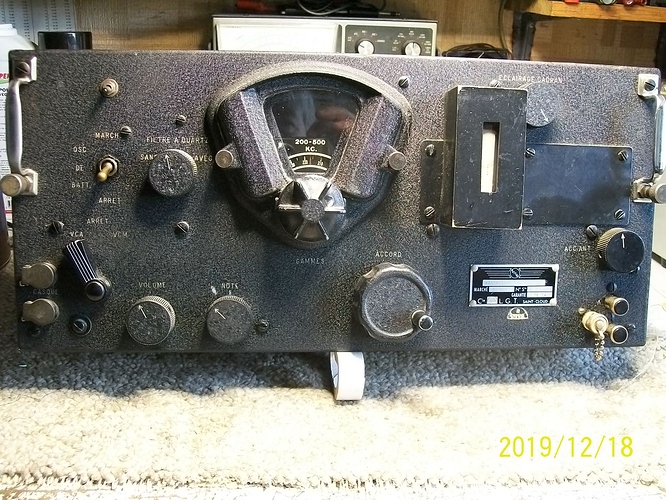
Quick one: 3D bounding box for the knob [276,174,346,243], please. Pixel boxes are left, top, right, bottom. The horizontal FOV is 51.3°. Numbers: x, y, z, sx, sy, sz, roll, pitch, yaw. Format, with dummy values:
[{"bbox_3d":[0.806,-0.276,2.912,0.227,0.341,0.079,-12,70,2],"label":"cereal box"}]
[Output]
[{"bbox_3d":[-0.015,-0.029,0.490,0.046,0.046,0.026,0,6,-5],"label":"knob"}]

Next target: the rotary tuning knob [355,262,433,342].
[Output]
[{"bbox_3d":[0.045,0.038,0.489,0.056,0.056,0.035,0,6,-5],"label":"rotary tuning knob"}]

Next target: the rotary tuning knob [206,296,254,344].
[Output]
[{"bbox_3d":[-0.073,0.050,0.491,0.033,0.033,0.013,0,6,-5],"label":"rotary tuning knob"}]

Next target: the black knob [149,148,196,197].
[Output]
[{"bbox_3d":[-0.110,-0.052,0.478,0.033,0.033,0.013,0,6,-5],"label":"black knob"}]

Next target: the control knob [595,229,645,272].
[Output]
[{"bbox_3d":[0.211,0.001,0.509,0.033,0.033,0.013,0,6,-5],"label":"control knob"}]

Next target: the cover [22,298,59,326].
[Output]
[{"bbox_3d":[-0.210,0.045,0.500,0.022,0.018,0.010,0,6,-5],"label":"cover"}]

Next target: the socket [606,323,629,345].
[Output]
[{"bbox_3d":[0.207,0.061,0.511,0.013,0.013,0.021,0,6,-5],"label":"socket"}]

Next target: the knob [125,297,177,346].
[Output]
[{"bbox_3d":[-0.128,0.050,0.487,0.033,0.033,0.013,0,6,-5],"label":"knob"}]

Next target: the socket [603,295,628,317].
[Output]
[{"bbox_3d":[0.207,0.040,0.509,0.013,0.013,0.021,0,6,-5],"label":"socket"}]

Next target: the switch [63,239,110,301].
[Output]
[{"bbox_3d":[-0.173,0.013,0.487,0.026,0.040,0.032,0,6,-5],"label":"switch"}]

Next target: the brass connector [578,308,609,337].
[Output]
[{"bbox_3d":[0.200,0.056,0.531,0.013,0.015,0.020,0,6,-5],"label":"brass connector"}]

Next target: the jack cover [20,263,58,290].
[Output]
[{"bbox_3d":[-0.211,0.018,0.497,0.022,0.018,0.010,0,6,-5],"label":"jack cover"}]

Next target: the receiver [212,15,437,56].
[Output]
[{"bbox_3d":[-0.016,-0.256,0.998,0.302,0.127,0.125,0,6,-5],"label":"receiver"}]

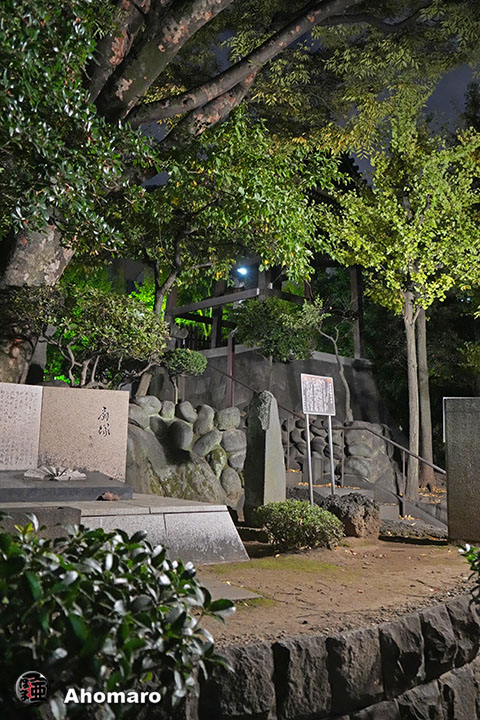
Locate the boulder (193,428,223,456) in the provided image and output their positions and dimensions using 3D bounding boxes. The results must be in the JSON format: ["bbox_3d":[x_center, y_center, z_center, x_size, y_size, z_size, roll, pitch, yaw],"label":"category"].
[{"bbox_3d":[-0.394,1.031,7.750,0.350,0.350,0.300,1,-8,-6],"label":"boulder"}]

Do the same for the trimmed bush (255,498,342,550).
[{"bbox_3d":[0.625,1.708,6.400,0.900,0.500,0.800,0,-7,0],"label":"trimmed bush"}]

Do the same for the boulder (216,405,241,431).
[{"bbox_3d":[-0.151,0.769,8.150,0.310,0.310,0.280,0,-7,0],"label":"boulder"}]

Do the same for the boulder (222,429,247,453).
[{"bbox_3d":[-0.070,1.026,7.900,0.306,0.306,0.280,1,-8,-6],"label":"boulder"}]

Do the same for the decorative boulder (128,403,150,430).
[{"bbox_3d":[-1.281,0.720,7.900,0.280,0.357,0.280,1,-8,-6],"label":"decorative boulder"}]

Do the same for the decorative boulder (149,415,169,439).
[{"bbox_3d":[-1.038,0.847,7.900,0.260,0.300,0.260,0,-7,0],"label":"decorative boulder"}]

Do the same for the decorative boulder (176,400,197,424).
[{"bbox_3d":[-0.690,0.677,8.000,0.258,0.310,0.260,1,-8,-6],"label":"decorative boulder"}]

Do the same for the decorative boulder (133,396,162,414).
[{"bbox_3d":[-1.194,0.574,8.000,0.380,0.270,0.300,0,-7,0],"label":"decorative boulder"}]

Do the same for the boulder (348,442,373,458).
[{"bbox_3d":[1.788,1.343,9.200,0.356,0.237,0.280,1,-8,-6],"label":"boulder"}]

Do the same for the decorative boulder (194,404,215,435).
[{"bbox_3d":[-0.452,0.758,7.900,0.255,0.382,0.270,1,-8,-6],"label":"decorative boulder"}]

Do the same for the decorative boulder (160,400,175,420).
[{"bbox_3d":[-0.935,0.652,8.000,0.181,0.258,0.200,1,-8,-6],"label":"decorative boulder"}]

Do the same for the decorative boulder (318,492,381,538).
[{"bbox_3d":[1.234,1.768,7.050,0.700,0.500,0.580,0,-7,0],"label":"decorative boulder"}]

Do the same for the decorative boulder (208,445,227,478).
[{"bbox_3d":[-0.276,1.301,7.950,0.250,0.420,0.250,0,-7,0],"label":"decorative boulder"}]

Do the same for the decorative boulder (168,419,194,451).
[{"bbox_3d":[-0.731,0.931,7.750,0.320,0.390,0.300,0,-7,0],"label":"decorative boulder"}]

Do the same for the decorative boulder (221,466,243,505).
[{"bbox_3d":[-0.108,1.589,7.850,0.270,0.460,0.270,0,-7,0],"label":"decorative boulder"}]

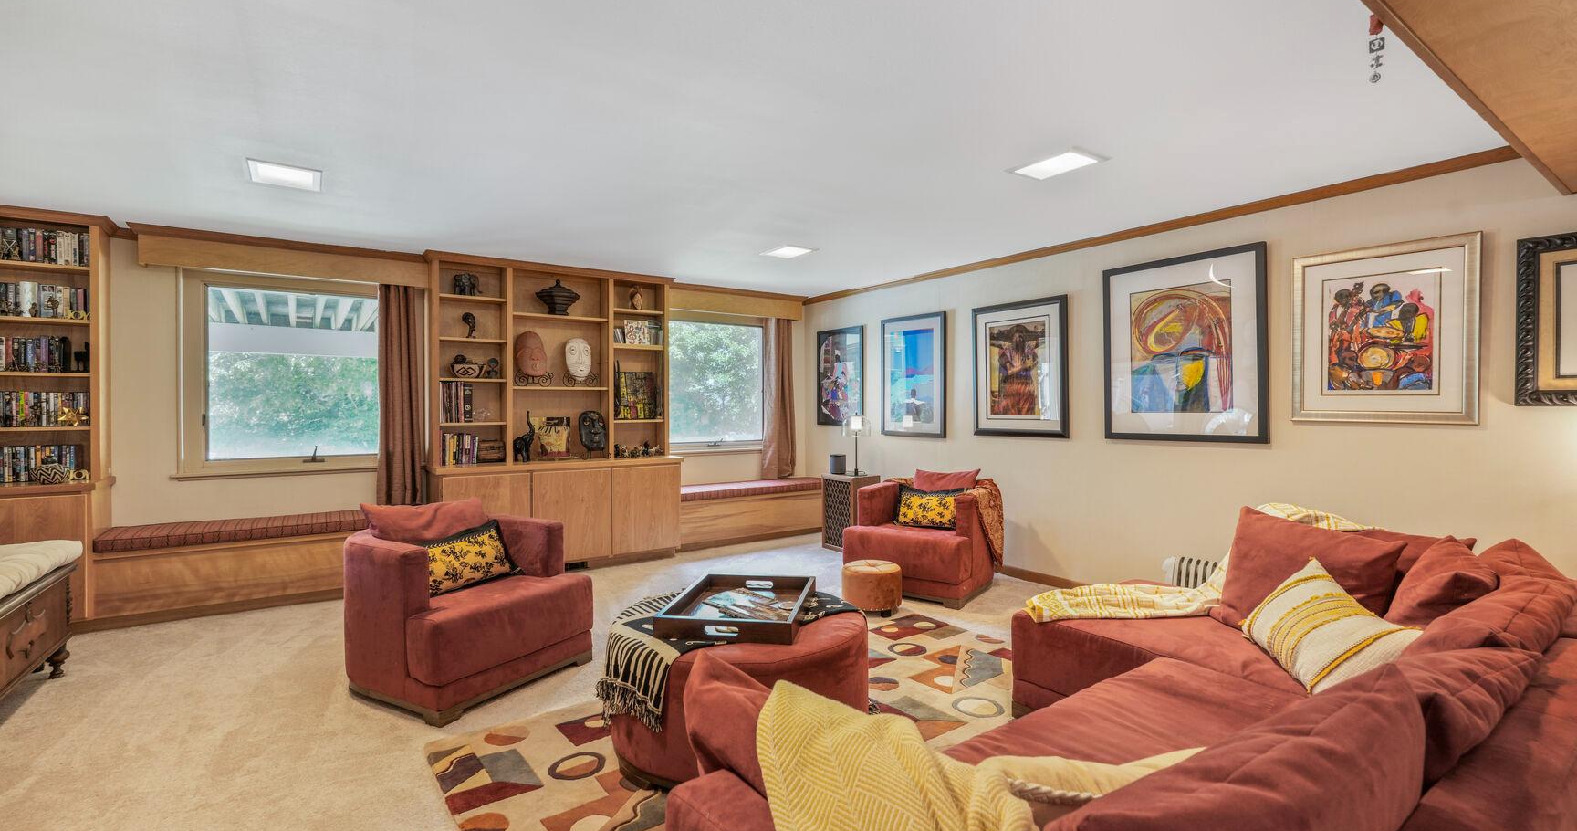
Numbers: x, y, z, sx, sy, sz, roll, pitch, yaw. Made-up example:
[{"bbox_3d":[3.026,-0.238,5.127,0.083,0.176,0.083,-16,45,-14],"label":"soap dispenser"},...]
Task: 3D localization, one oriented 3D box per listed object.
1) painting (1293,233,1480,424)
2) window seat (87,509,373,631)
[{"bbox_3d":[2.791,-0.380,3.318,0.042,0.840,0.708,0,1,-35],"label":"painting"},{"bbox_3d":[-3.357,0.959,4.562,1.624,0.539,0.471,-1,0,-35],"label":"window seat"}]

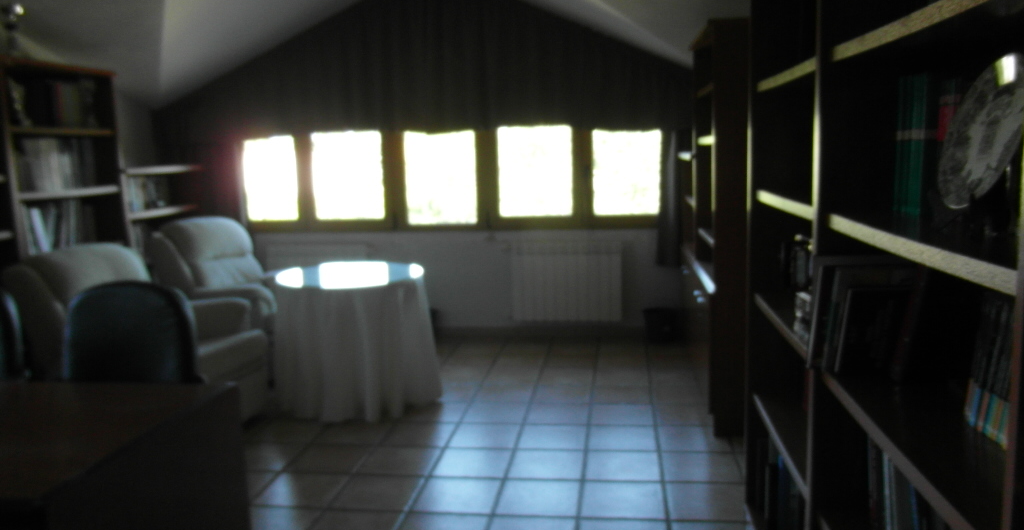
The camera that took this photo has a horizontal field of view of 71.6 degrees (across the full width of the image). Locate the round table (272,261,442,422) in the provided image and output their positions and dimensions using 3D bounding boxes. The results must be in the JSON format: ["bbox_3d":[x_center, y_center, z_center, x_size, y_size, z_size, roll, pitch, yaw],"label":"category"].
[{"bbox_3d":[-0.957,0.422,4.364,0.980,0.740,0.980,-2,9,0],"label":"round table"}]

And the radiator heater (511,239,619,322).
[{"bbox_3d":[0.405,0.113,5.239,0.800,0.580,0.100,-1,9,9],"label":"radiator heater"}]

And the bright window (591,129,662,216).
[{"bbox_3d":[0.827,-0.666,5.139,0.520,0.630,0.080,-1,9,9],"label":"bright window"}]

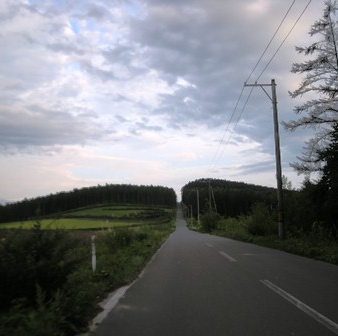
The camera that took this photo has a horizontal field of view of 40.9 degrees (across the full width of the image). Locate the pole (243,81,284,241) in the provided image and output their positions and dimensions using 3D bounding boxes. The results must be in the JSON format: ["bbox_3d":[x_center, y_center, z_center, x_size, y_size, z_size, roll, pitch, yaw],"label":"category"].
[{"bbox_3d":[6.200,-0.611,29.668,2.150,10.750,0.340,-1,-7,1],"label":"pole"}]

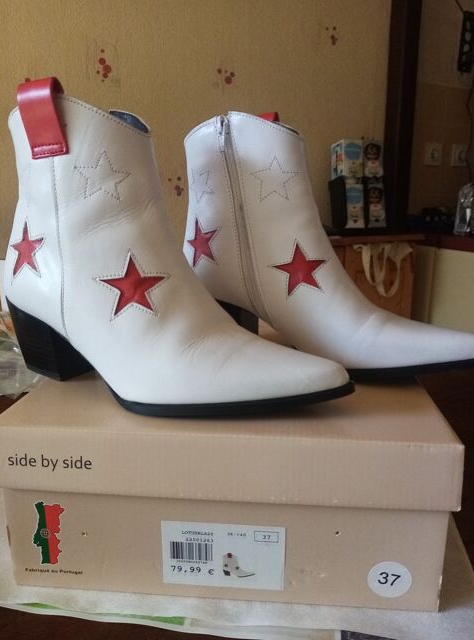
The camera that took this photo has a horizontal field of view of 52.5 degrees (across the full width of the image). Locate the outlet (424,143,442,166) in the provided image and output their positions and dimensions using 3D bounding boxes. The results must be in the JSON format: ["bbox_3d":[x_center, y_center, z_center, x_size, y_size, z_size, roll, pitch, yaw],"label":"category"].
[{"bbox_3d":[0.781,-0.653,1.901,0.083,0.081,0.015,-6,15,-19],"label":"outlet"}]

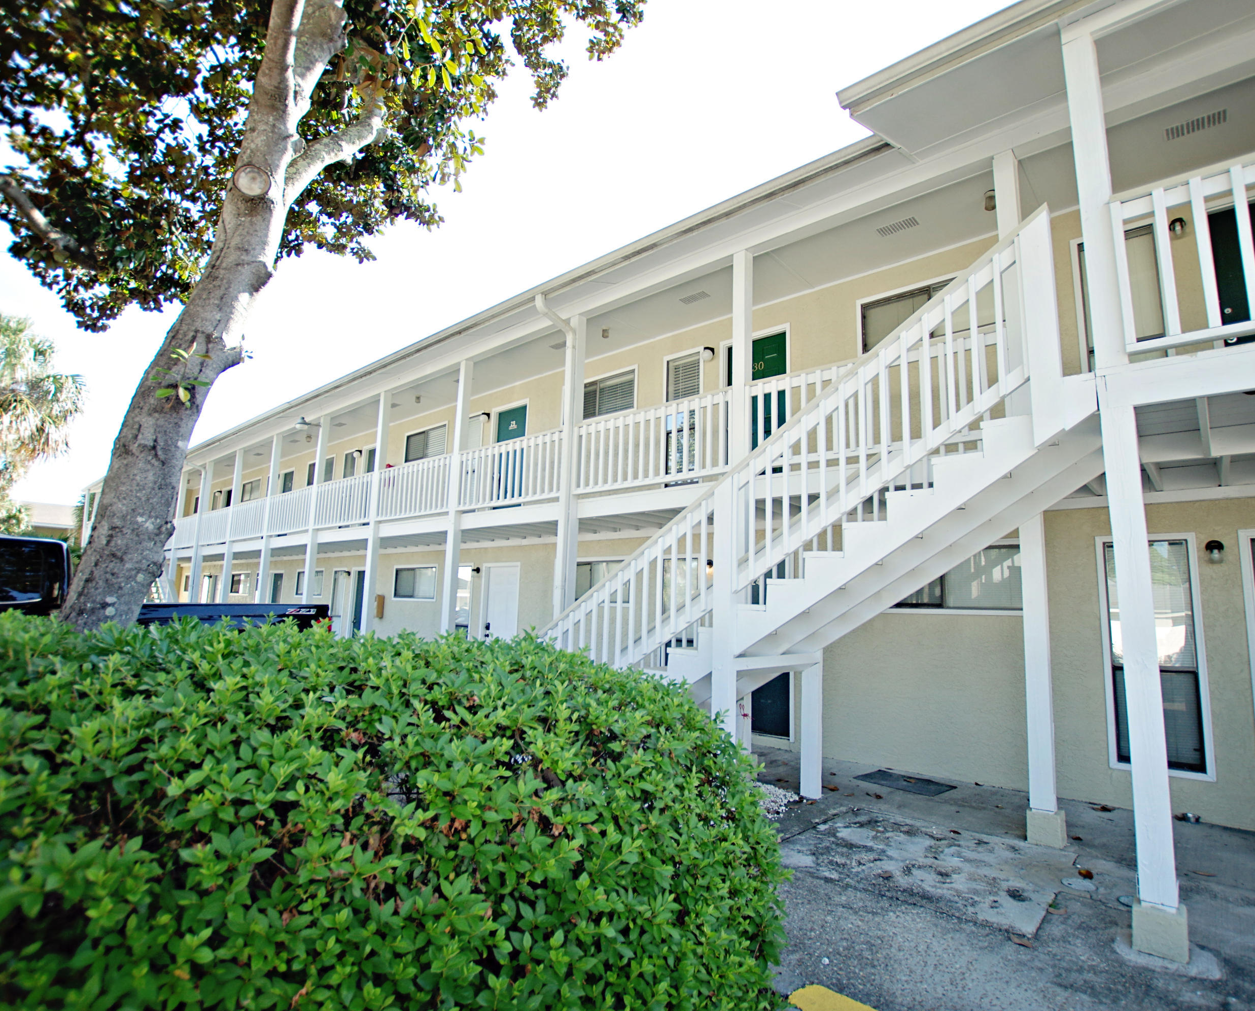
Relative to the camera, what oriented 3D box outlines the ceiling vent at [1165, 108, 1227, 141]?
[{"bbox_3d":[4.368,-2.913,4.867,0.380,0.025,0.170,-6,-11,41],"label":"ceiling vent"}]

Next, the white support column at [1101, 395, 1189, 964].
[{"bbox_3d":[2.543,0.760,3.155,0.195,2.681,0.195,-6,-11,41],"label":"white support column"}]

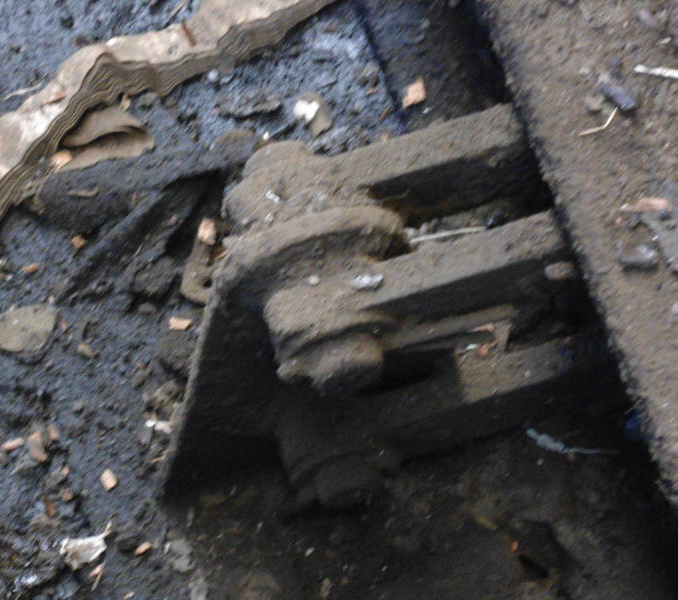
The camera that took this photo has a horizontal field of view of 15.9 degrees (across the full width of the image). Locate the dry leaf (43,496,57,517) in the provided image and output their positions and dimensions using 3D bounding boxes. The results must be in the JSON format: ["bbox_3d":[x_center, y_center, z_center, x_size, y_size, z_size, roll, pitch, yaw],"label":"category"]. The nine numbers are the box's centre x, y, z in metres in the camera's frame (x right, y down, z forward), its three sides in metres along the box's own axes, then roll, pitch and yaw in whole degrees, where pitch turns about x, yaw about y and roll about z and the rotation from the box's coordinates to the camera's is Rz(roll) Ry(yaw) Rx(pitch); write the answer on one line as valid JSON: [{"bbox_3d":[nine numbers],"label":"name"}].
[{"bbox_3d":[-0.185,0.131,1.552,0.006,0.004,0.015,-21,54,-2],"label":"dry leaf"}]

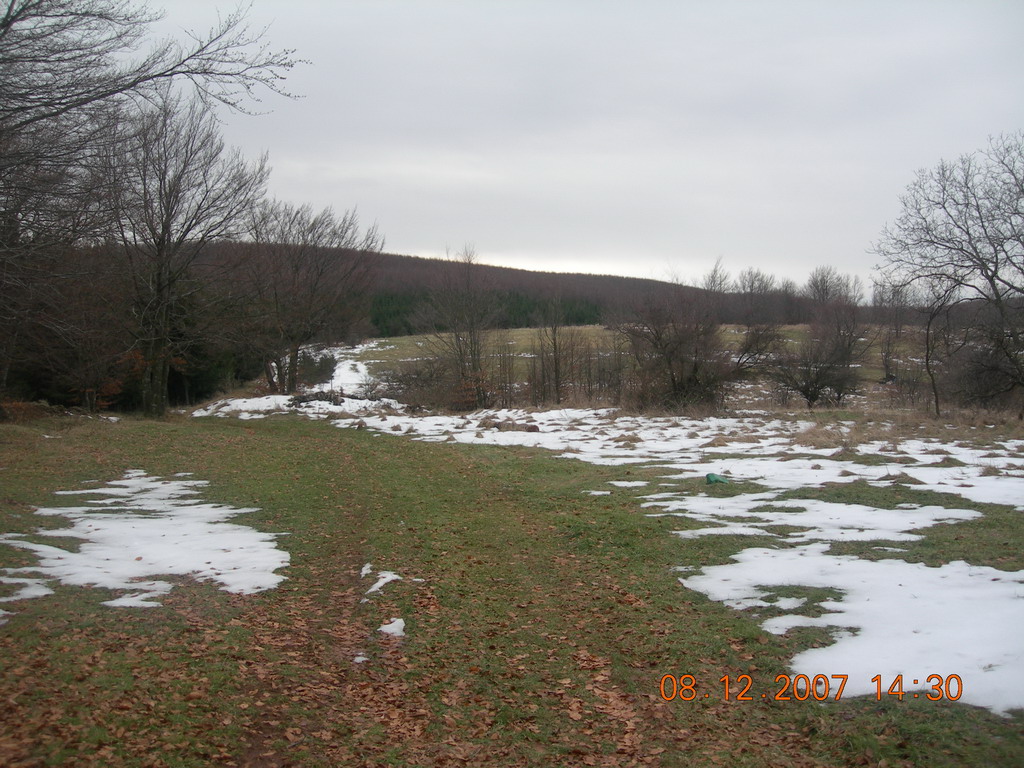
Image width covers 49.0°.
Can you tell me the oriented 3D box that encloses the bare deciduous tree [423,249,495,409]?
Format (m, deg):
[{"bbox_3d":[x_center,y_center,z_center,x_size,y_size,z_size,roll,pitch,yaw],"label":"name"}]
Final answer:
[{"bbox_3d":[-1.868,-2.010,40.000,2.750,5.700,2.700,0,1,0],"label":"bare deciduous tree"}]

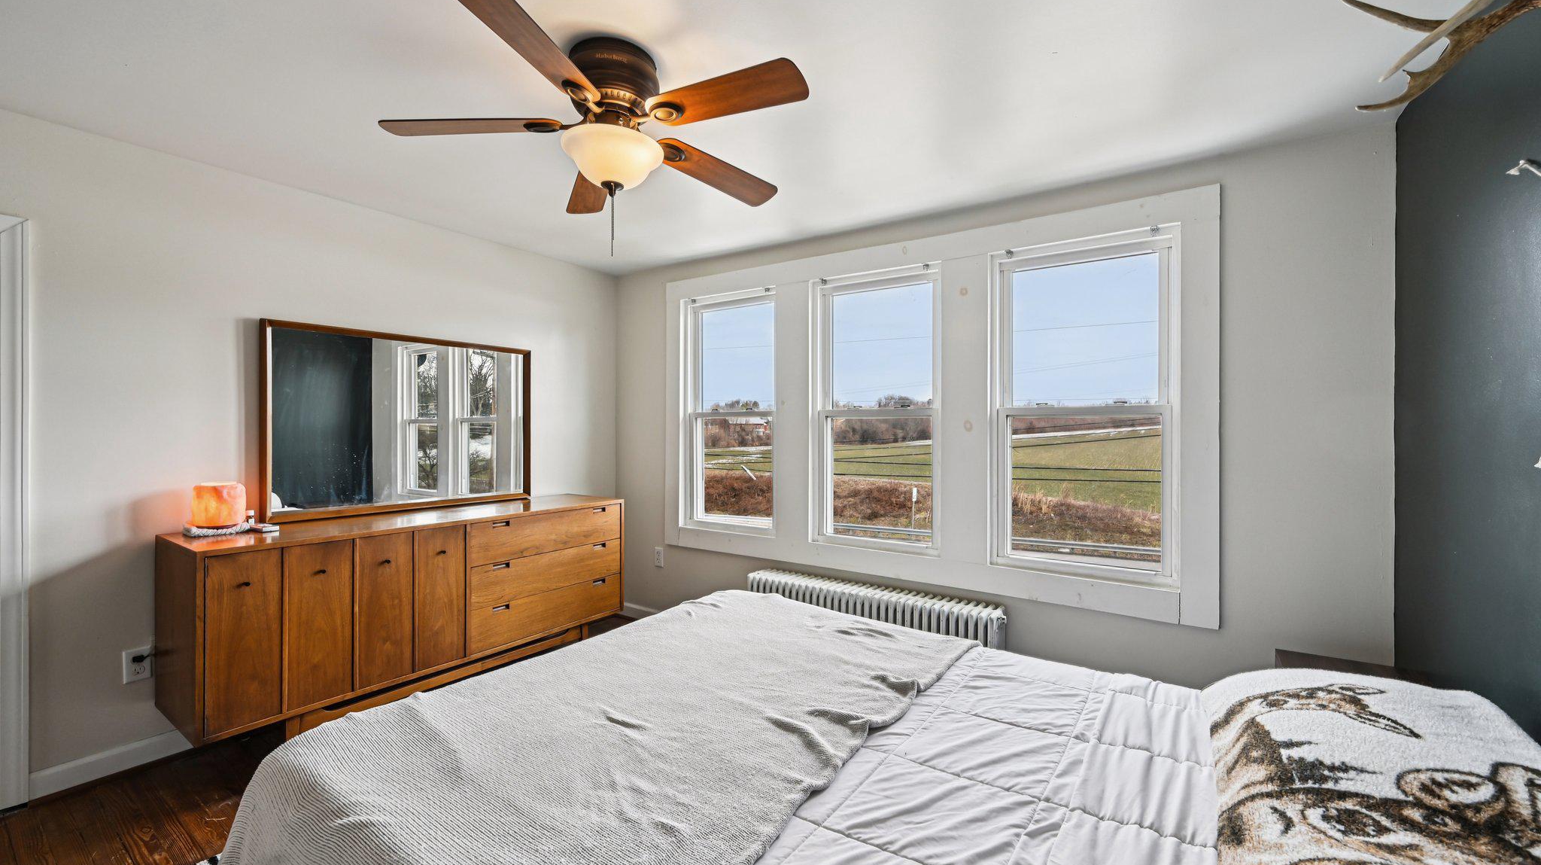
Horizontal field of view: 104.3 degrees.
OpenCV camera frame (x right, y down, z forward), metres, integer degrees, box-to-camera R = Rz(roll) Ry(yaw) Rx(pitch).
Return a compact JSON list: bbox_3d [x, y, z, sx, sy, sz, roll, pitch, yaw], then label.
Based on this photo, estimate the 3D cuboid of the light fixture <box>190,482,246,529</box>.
[{"bbox_3d":[-2.046,0.268,2.227,0.150,0.147,0.150,0,0,34],"label":"light fixture"}]

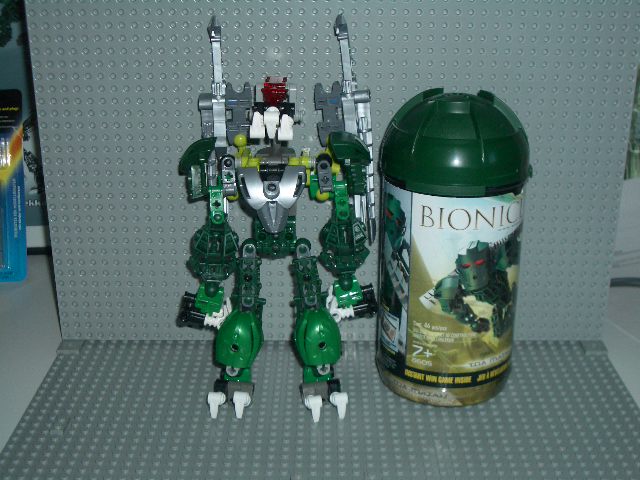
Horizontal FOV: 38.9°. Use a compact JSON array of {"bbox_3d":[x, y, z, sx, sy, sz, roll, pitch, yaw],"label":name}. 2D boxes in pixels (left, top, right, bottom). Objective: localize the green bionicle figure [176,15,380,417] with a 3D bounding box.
[{"bbox_3d":[-0.026,-0.013,0.538,0.122,0.238,0.075,0,20,0],"label":"green bionicle figure"}]

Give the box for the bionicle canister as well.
[{"bbox_3d":[0.082,0.002,0.568,0.090,0.190,0.090,0,20,0],"label":"bionicle canister"}]

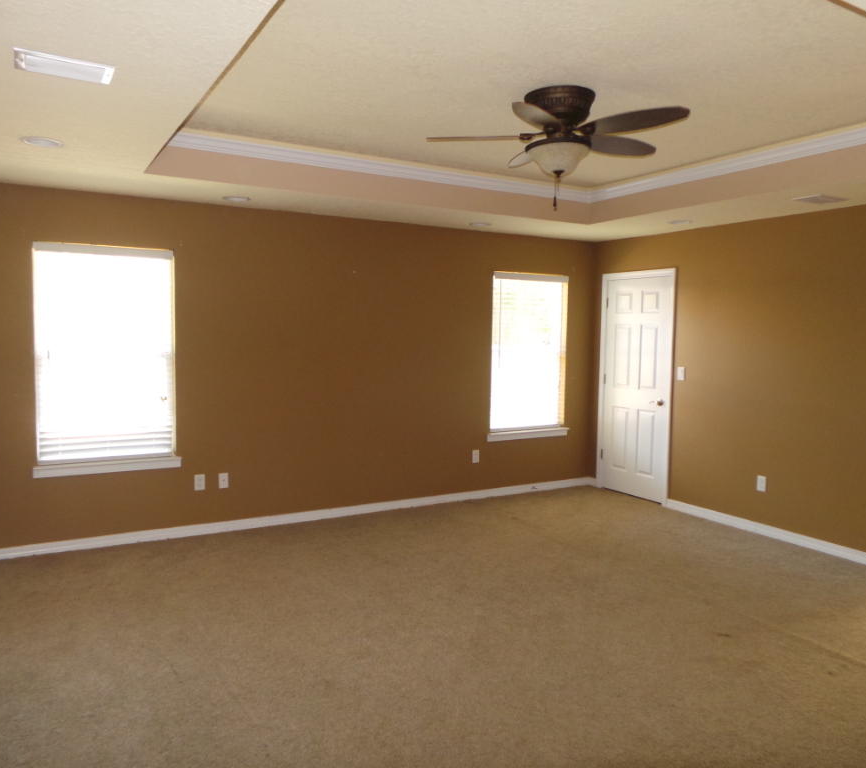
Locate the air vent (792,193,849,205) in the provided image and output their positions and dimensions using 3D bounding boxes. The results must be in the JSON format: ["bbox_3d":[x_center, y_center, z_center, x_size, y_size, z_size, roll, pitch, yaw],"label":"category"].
[{"bbox_3d":[2.555,-1.203,4.481,0.315,0.020,0.205,-2,5,-31],"label":"air vent"}]

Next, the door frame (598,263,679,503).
[{"bbox_3d":[1.898,0.019,6.424,0.070,2.115,0.876,-2,5,-31],"label":"door frame"}]

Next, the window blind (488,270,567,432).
[{"bbox_3d":[0.928,-0.305,6.566,0.910,1.490,0.060,-2,5,-31],"label":"window blind"}]

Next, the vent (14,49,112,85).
[{"bbox_3d":[-1.311,-1.116,2.420,0.307,0.020,0.195,-2,5,-31],"label":"vent"}]

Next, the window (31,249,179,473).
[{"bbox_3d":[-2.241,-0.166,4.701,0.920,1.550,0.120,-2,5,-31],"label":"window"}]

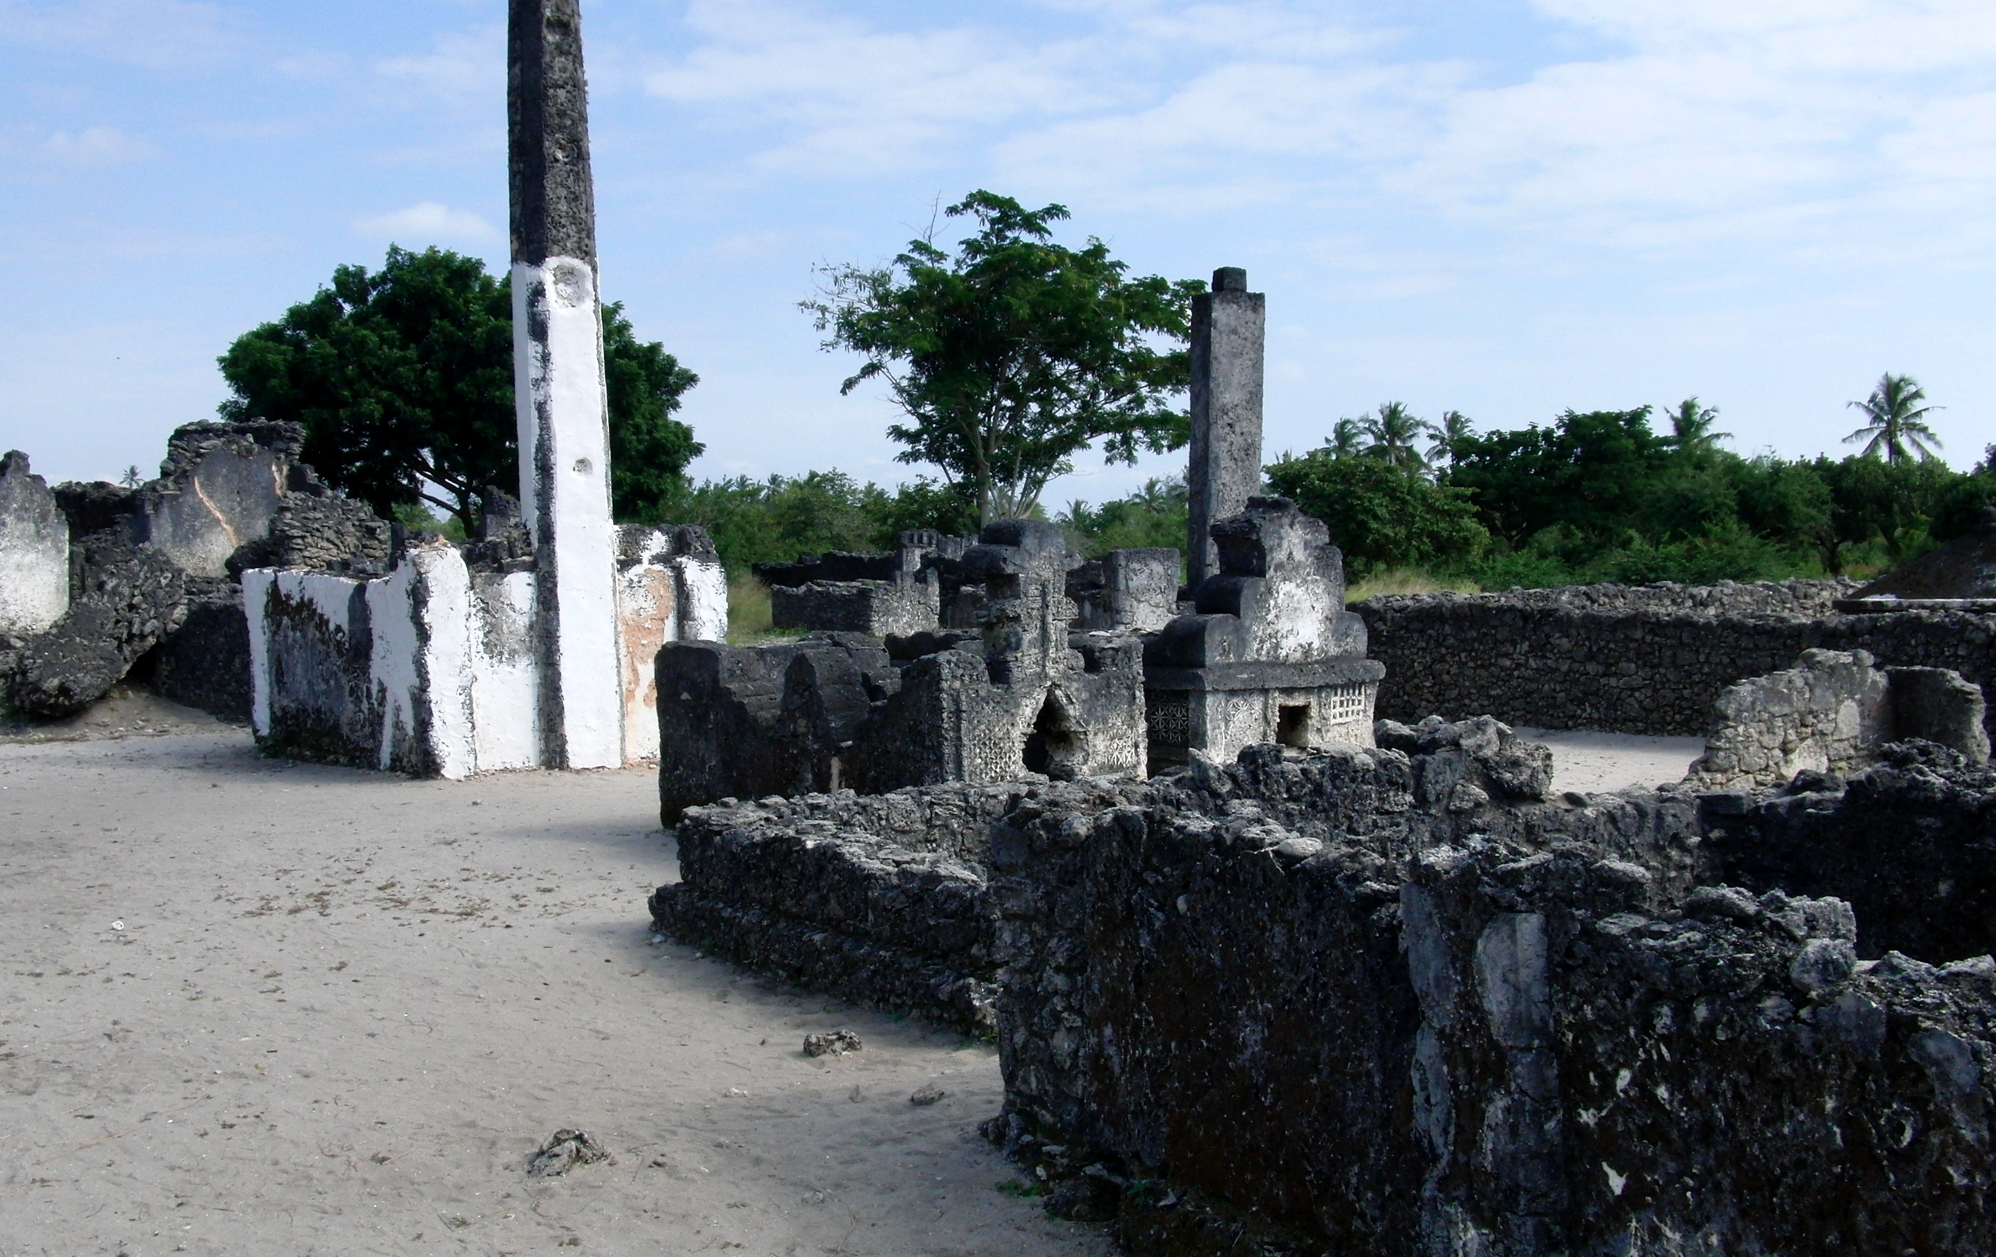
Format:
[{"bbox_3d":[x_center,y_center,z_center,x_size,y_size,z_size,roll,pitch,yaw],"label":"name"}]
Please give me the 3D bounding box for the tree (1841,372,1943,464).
[{"bbox_3d":[54.586,-10.769,130.000,6.081,9.531,6.081,0,3,0],"label":"tree"}]

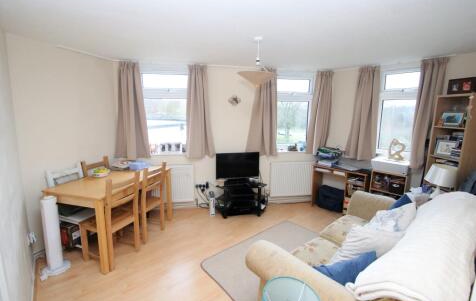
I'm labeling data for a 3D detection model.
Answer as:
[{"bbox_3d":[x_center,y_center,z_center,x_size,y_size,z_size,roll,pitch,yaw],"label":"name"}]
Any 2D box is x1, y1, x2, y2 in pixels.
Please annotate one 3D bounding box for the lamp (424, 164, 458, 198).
[{"bbox_3d":[2.122,0.347,2.092,0.240,0.400,0.240,-7,11,-44],"label":"lamp"}]

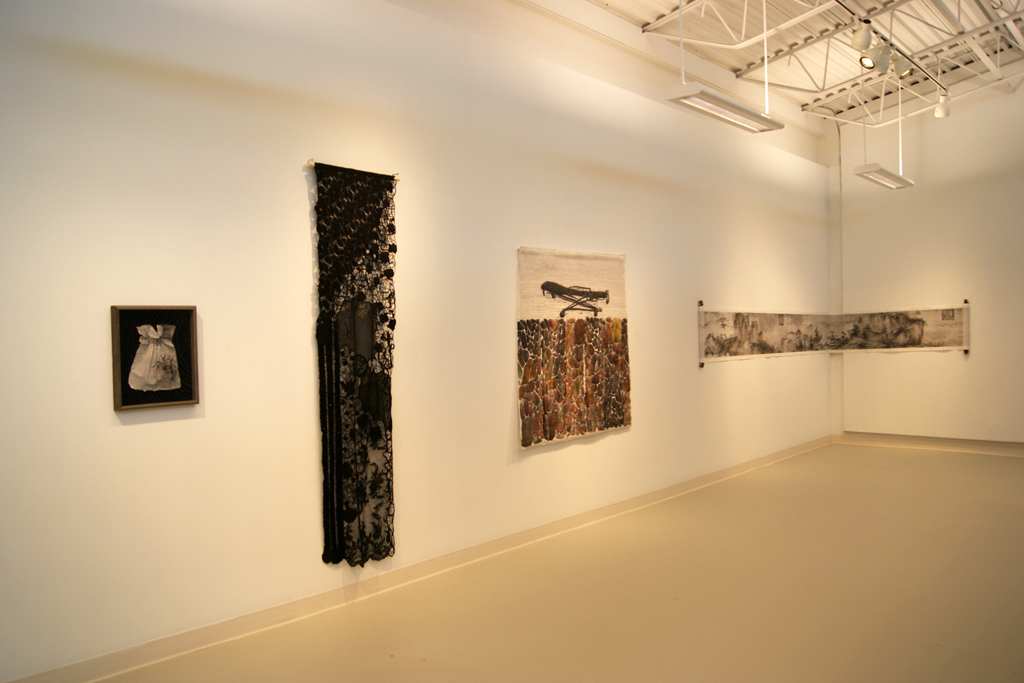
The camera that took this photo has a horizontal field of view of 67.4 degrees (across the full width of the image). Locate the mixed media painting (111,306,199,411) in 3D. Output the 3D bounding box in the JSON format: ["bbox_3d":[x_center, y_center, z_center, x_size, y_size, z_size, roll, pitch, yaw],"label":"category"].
[{"bbox_3d":[-1.691,0.072,3.660,0.055,0.477,0.376,-1,1,43],"label":"mixed media painting"}]

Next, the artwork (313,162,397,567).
[{"bbox_3d":[-0.893,0.150,4.522,0.050,2.307,0.568,-1,1,43],"label":"artwork"}]

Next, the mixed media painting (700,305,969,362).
[{"bbox_3d":[3.608,-0.123,8.335,3.450,0.600,1.550,-2,1,-41],"label":"mixed media painting"}]

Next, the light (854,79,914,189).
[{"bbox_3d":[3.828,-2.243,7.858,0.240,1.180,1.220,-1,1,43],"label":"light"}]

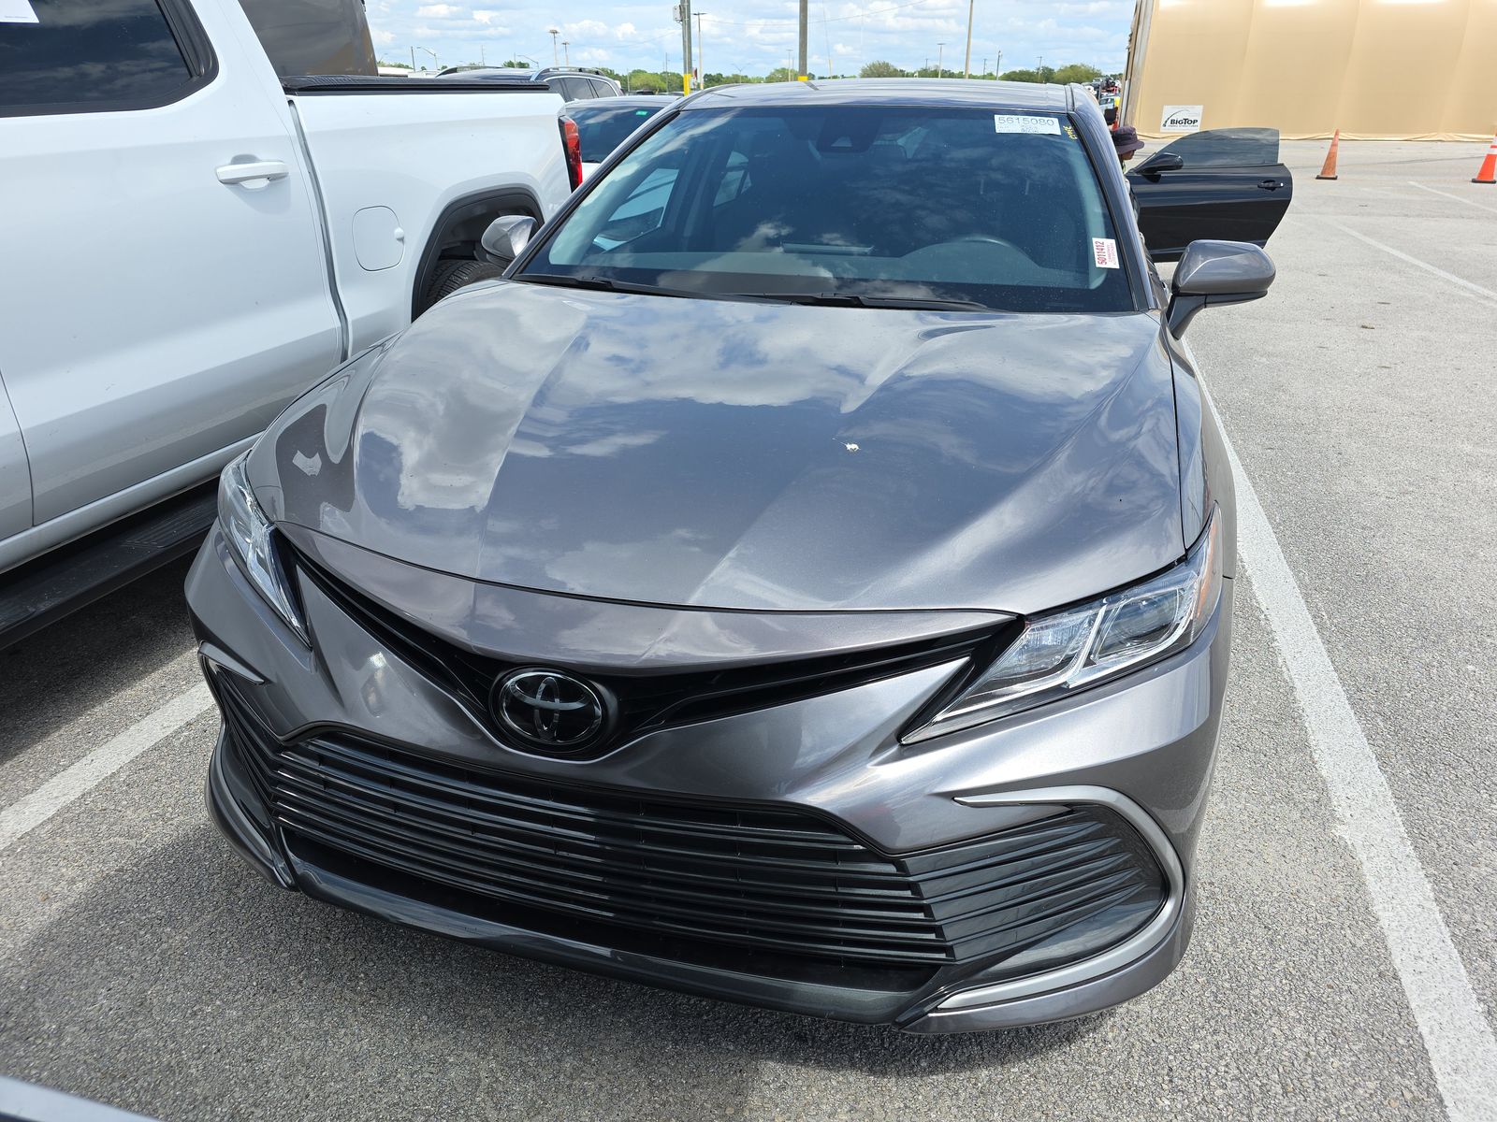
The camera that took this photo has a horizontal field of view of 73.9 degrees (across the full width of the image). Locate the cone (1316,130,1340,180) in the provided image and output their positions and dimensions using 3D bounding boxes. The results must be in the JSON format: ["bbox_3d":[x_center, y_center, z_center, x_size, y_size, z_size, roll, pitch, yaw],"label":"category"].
[{"bbox_3d":[11.499,-7.998,19.572,0.370,0.885,0.370,7,26,15],"label":"cone"}]

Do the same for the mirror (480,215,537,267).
[{"bbox_3d":[-0.693,-0.896,2.879,0.240,0.200,0.190,7,26,15],"label":"mirror"}]

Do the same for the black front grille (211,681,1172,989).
[{"bbox_3d":[-0.221,0.389,1.502,1.620,0.340,0.270,7,26,15],"label":"black front grille"}]

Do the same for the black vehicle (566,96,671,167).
[{"bbox_3d":[-0.739,-2.998,7.975,1.860,1.410,4.750,7,26,15],"label":"black vehicle"}]

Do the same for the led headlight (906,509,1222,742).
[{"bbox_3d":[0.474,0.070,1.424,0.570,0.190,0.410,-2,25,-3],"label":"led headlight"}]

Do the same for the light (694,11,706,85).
[{"bbox_3d":[-5.020,-53.069,105.314,1.400,8.677,0.400,-1,25,-2],"label":"light"}]

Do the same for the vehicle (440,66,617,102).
[{"bbox_3d":[-2.810,-4.924,11.713,1.940,1.710,4.800,6,26,13],"label":"vehicle"}]

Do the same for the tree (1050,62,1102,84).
[{"bbox_3d":[49.814,-72.485,151.302,7.790,6.091,7.011,7,26,15],"label":"tree"}]

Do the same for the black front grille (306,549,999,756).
[{"bbox_3d":[-0.230,0.143,1.379,1.120,0.170,0.240,7,26,15],"label":"black front grille"}]

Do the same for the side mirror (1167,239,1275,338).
[{"bbox_3d":[1.143,-0.655,2.420,0.225,0.235,0.180,7,26,15],"label":"side mirror"}]

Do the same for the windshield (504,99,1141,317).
[{"bbox_3d":[0.206,-0.935,2.558,1.490,0.150,1.000,7,51,15],"label":"windshield"}]

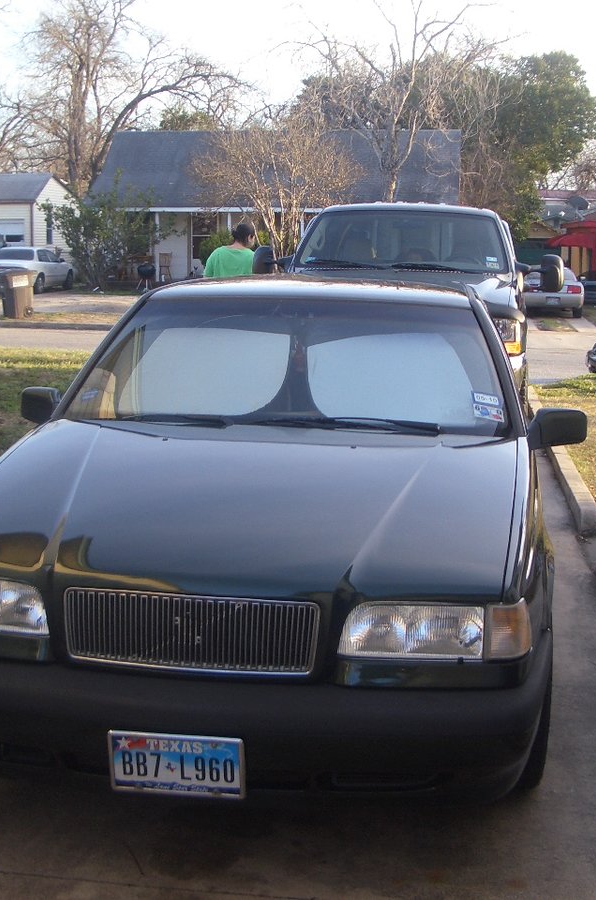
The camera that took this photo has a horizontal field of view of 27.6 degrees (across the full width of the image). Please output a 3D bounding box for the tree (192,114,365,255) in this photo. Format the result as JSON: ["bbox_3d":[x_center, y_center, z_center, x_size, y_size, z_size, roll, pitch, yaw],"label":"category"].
[{"bbox_3d":[-0.568,-6.941,35.330,5.000,5.480,4.800,1,10,7],"label":"tree"}]

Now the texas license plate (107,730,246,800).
[{"bbox_3d":[-0.274,0.714,2.750,0.312,0.159,0.020,2,14,8],"label":"texas license plate"}]

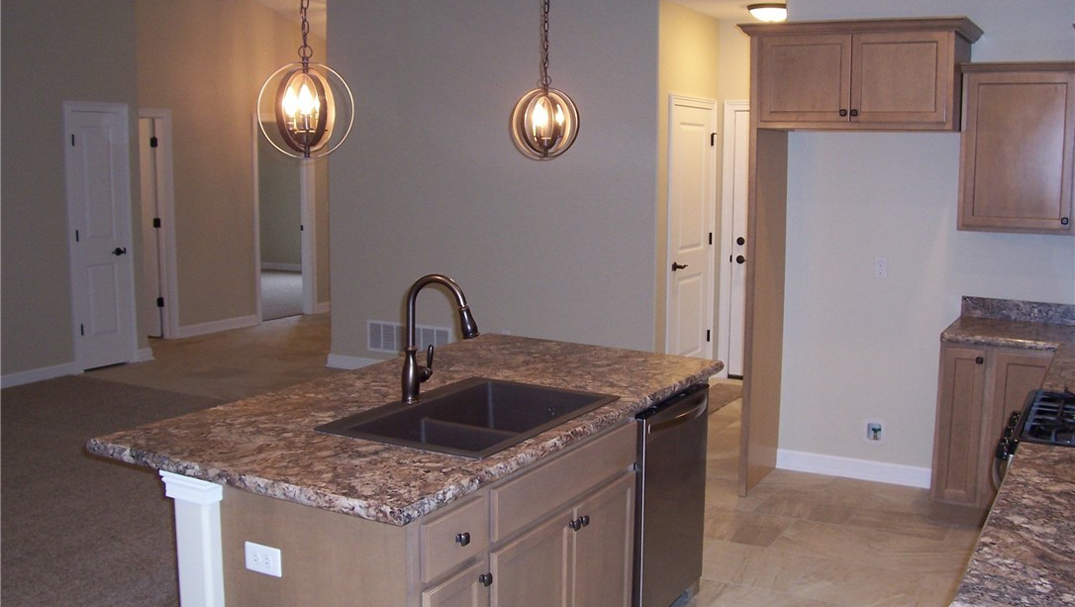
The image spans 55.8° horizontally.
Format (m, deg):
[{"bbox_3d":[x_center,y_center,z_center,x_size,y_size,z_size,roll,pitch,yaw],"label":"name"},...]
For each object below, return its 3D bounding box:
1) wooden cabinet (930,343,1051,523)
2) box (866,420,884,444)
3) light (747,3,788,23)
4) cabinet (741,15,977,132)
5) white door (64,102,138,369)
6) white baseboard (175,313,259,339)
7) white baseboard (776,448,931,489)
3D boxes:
[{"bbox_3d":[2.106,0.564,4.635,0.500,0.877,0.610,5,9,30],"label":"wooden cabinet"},{"bbox_3d":[1.743,0.654,5.234,0.105,0.111,0.053,5,9,30],"label":"box"},{"bbox_3d":[1.592,-1.953,6.877,0.324,0.115,0.324,5,9,30],"label":"light"},{"bbox_3d":[1.517,-1.046,4.757,1.037,0.488,0.628,5,9,30],"label":"cabinet"},{"bbox_3d":[-3.430,-0.518,7.952,0.060,2.124,0.589,5,9,30],"label":"white door"},{"bbox_3d":[-3.117,0.218,9.927,0.015,0.113,1.090,5,9,30],"label":"white baseboard"},{"bbox_3d":[1.660,0.860,5.281,0.863,0.111,0.015,5,9,30],"label":"white baseboard"}]

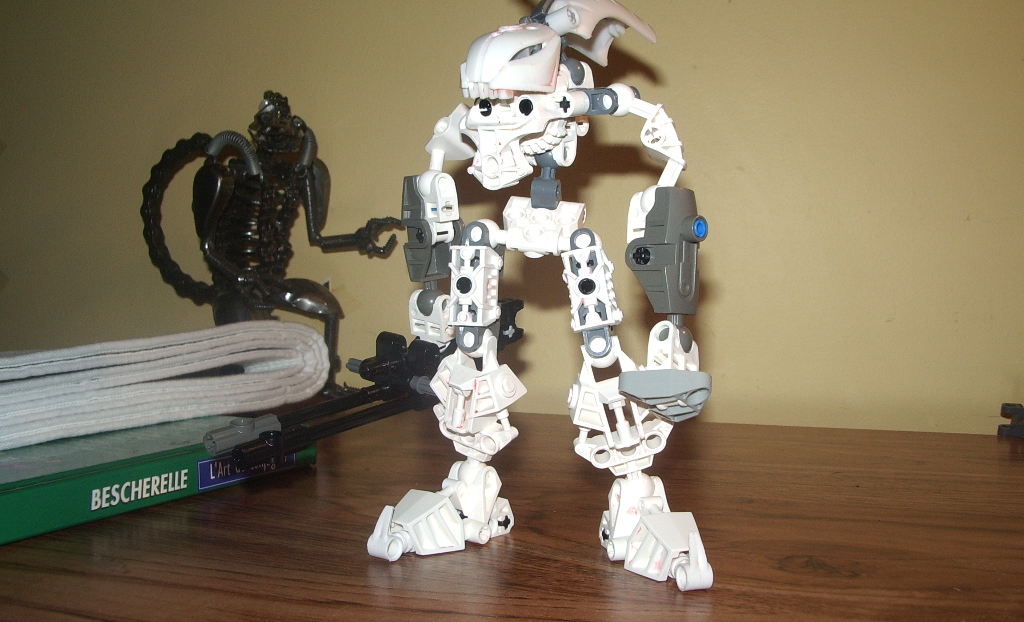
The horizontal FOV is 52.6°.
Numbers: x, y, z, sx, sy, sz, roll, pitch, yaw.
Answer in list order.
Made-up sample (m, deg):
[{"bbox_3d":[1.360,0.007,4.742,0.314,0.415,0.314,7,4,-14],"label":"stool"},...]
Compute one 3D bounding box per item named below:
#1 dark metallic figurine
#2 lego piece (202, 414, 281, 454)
[{"bbox_3d":[-0.137,-0.035,0.595,0.120,0.170,0.088,4,7,33],"label":"dark metallic figurine"},{"bbox_3d":[-0.083,0.038,0.319,0.007,0.008,0.024,9,13,37],"label":"lego piece"}]

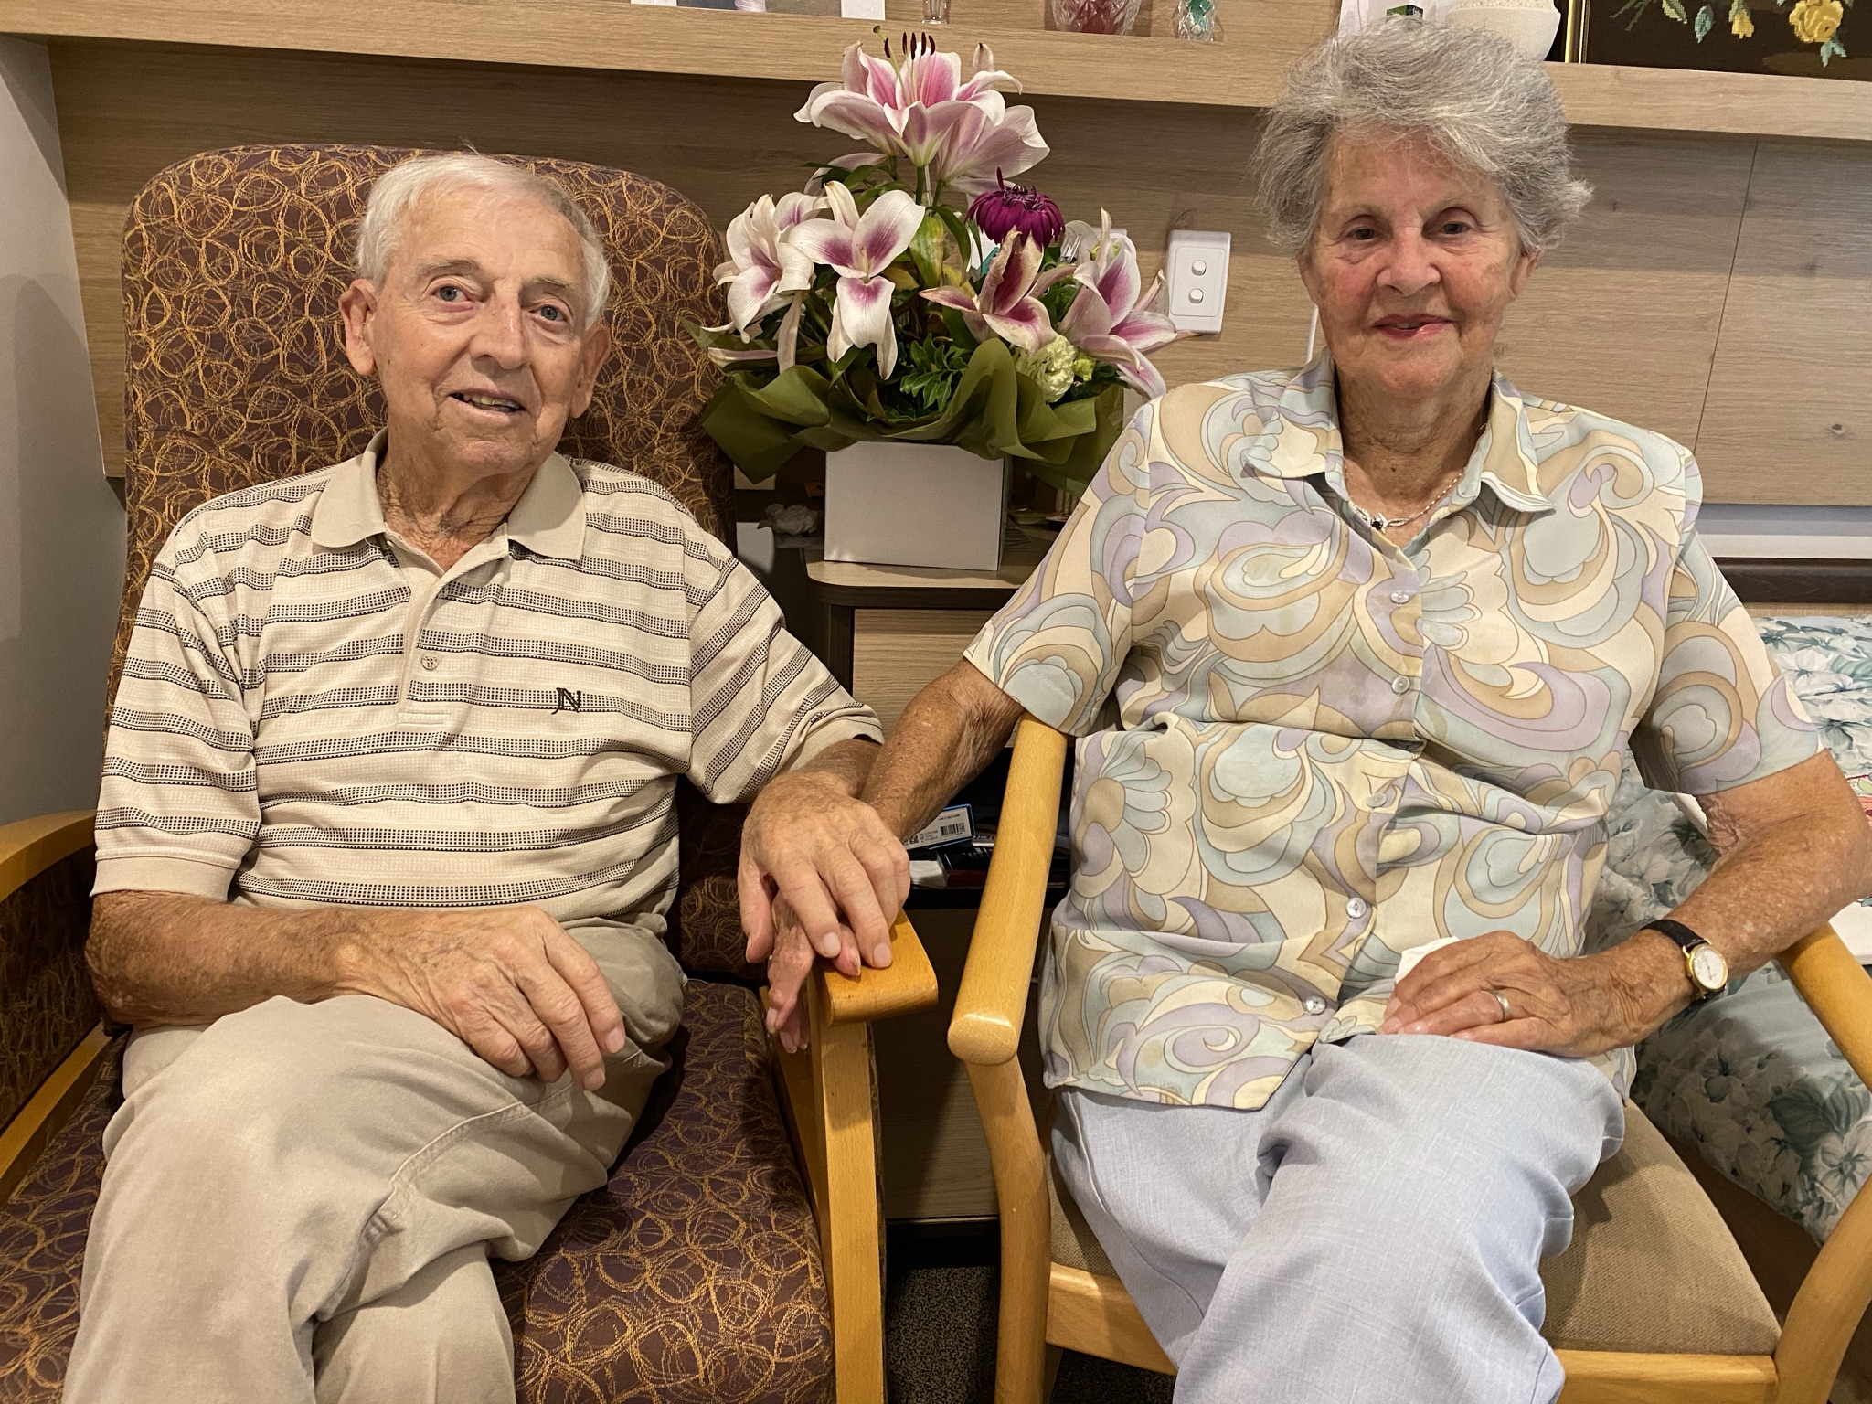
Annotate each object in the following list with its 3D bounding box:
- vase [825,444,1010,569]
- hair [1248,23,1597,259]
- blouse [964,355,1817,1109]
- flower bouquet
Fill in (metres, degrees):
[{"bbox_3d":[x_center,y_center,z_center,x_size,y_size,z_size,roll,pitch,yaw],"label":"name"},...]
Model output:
[{"bbox_3d":[-0.016,-0.215,1.450,0.172,0.122,0.160,4,17,4],"label":"vase"},{"bbox_3d":[0.360,-0.396,1.025,0.232,0.190,0.225,3,17,18],"label":"hair"},{"bbox_3d":[0.329,-0.003,1.070,0.580,0.510,0.350,5,13,13],"label":"blouse"},{"bbox_3d":[0.008,-0.416,1.368,0.460,0.430,0.370,3,17,3],"label":"flower bouquet"}]

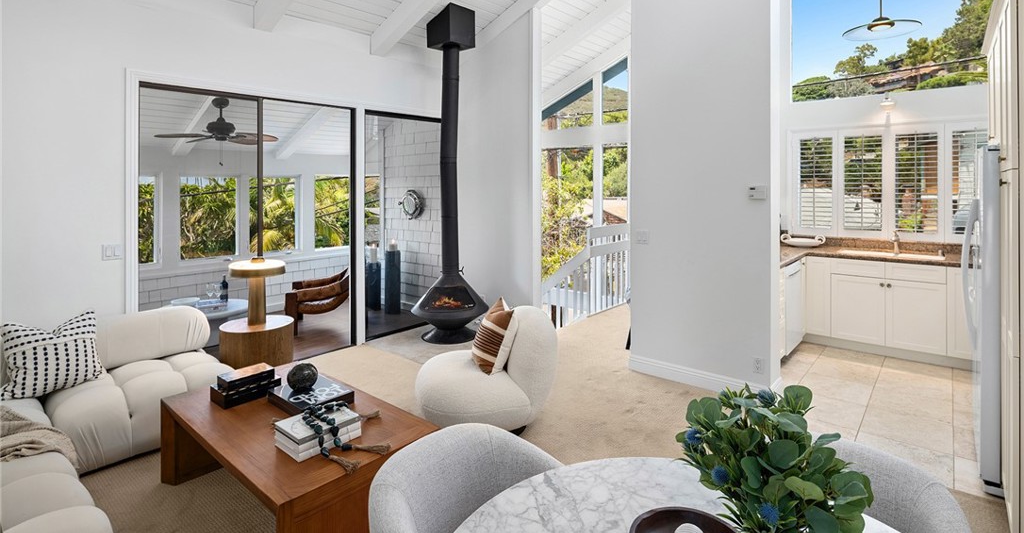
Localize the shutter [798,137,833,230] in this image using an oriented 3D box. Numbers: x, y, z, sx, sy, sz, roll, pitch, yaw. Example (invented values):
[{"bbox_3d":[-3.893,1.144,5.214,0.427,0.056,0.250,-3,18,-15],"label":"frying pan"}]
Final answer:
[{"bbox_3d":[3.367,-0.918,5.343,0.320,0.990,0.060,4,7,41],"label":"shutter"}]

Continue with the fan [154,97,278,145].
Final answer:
[{"bbox_3d":[-2.940,-1.490,4.880,1.280,0.420,1.280,4,7,41],"label":"fan"}]

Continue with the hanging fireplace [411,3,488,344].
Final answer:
[{"bbox_3d":[-0.640,-0.950,4.920,0.810,3.400,0.810,0,5,0],"label":"hanging fireplace"}]

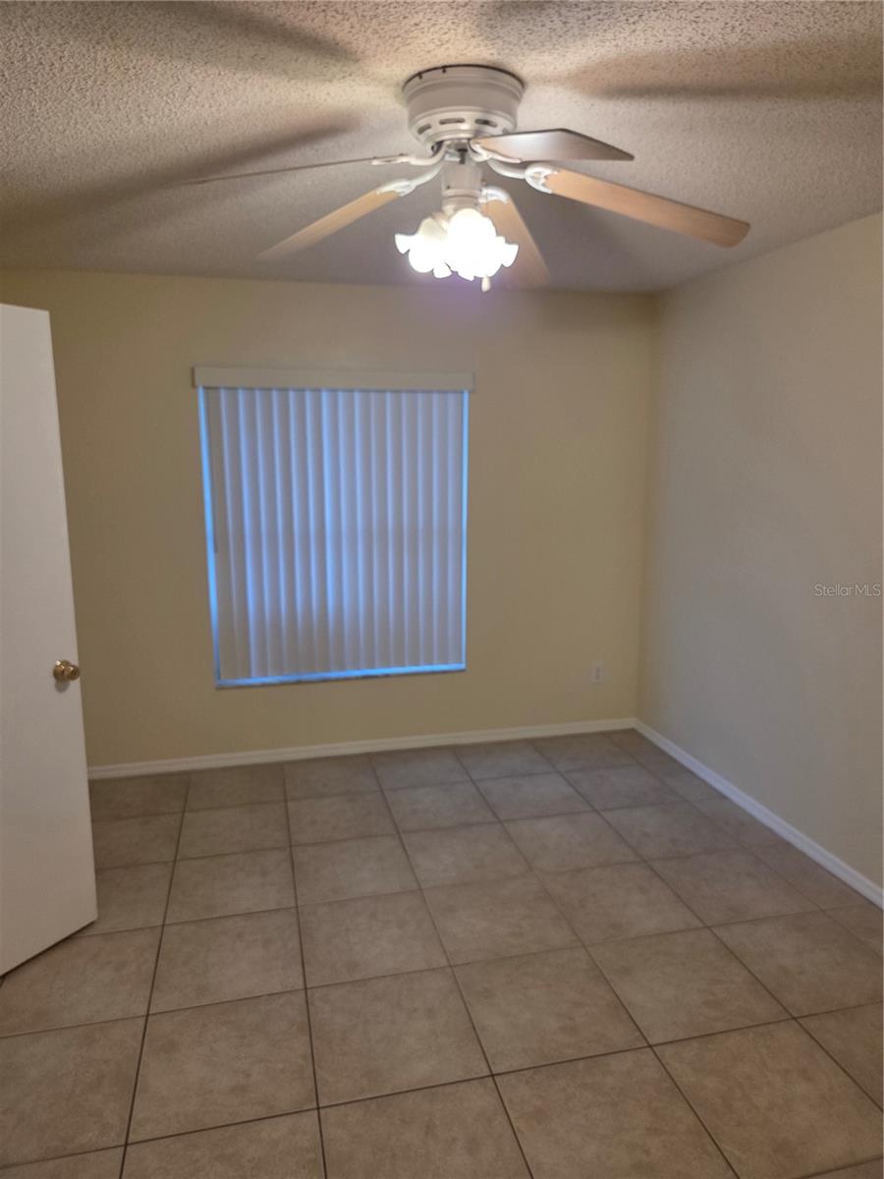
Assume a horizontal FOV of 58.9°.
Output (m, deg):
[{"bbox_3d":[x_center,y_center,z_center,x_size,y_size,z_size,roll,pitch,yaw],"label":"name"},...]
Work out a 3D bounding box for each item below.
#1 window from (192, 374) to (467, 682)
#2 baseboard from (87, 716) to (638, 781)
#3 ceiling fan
[{"bbox_3d":[-0.511,-0.299,4.019,1.360,1.585,0.110,-3,10,-14],"label":"window"},{"bbox_3d":[-0.424,0.864,4.261,3.250,0.078,0.016,-3,10,-14],"label":"baseboard"},{"bbox_3d":[0.059,-0.925,1.827,1.270,0.430,1.260,-3,10,-14],"label":"ceiling fan"}]

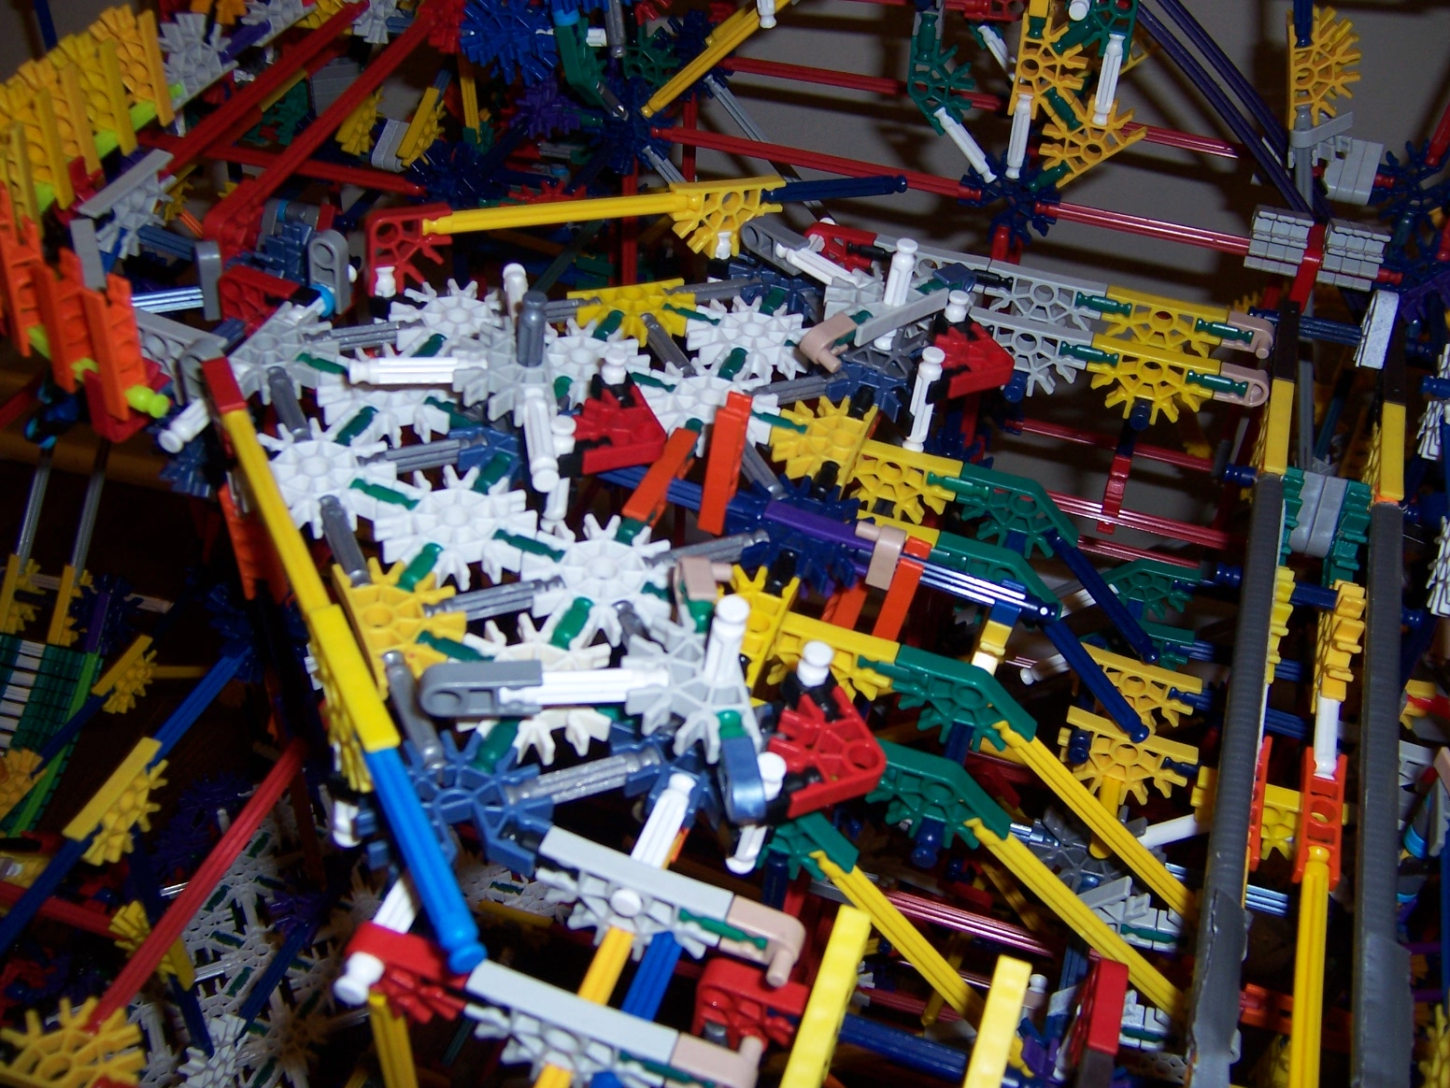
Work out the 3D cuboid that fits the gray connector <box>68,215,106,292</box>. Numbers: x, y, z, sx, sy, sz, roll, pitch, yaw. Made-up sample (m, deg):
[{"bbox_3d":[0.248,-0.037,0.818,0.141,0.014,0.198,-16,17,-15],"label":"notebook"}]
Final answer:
[{"bbox_3d":[-0.187,-0.085,0.406,0.006,0.024,0.010,-14,42,-22],"label":"gray connector"}]

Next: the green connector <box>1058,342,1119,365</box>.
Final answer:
[{"bbox_3d":[0.108,-0.056,0.410,0.017,0.006,0.006,12,34,11],"label":"green connector"}]

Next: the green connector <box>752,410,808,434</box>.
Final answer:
[{"bbox_3d":[0.013,-0.033,0.377,0.018,0.006,0.006,19,42,8],"label":"green connector"}]

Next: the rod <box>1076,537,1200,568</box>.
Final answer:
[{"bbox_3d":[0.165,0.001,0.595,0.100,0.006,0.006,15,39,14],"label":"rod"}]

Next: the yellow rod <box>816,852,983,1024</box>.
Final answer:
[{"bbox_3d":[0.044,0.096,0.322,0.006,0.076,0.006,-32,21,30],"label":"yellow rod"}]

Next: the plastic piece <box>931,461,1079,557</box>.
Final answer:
[{"bbox_3d":[0.080,-0.008,0.387,0.040,0.024,0.006,15,42,13],"label":"plastic piece"}]

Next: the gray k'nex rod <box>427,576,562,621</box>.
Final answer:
[{"bbox_3d":[-0.053,0.013,0.317,0.033,0.006,0.006,-13,47,-24],"label":"gray k'nex rod"}]

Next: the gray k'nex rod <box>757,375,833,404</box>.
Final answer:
[{"bbox_3d":[0.020,-0.043,0.387,0.033,0.006,0.006,-13,46,-24],"label":"gray k'nex rod"}]

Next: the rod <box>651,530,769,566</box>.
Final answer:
[{"bbox_3d":[-0.004,0.001,0.336,0.033,0.006,0.006,-13,47,-25],"label":"rod"}]

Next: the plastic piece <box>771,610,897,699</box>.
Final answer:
[{"bbox_3d":[0.022,0.030,0.339,0.037,0.024,0.006,15,42,13],"label":"plastic piece"}]

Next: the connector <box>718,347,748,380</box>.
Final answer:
[{"bbox_3d":[0.002,-0.049,0.386,0.006,0.006,0.017,19,42,9],"label":"connector"}]

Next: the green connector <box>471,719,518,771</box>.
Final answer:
[{"bbox_3d":[-0.046,0.041,0.281,0.006,0.006,0.017,19,42,8],"label":"green connector"}]

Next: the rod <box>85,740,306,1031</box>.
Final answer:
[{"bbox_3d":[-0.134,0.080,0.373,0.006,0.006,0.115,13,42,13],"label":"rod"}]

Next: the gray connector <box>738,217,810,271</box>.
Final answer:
[{"bbox_3d":[0.015,-0.091,0.420,0.023,0.009,0.006,30,38,27],"label":"gray connector"}]

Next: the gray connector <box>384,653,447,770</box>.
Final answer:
[{"bbox_3d":[-0.065,0.036,0.288,0.006,0.006,0.033,-13,47,-24],"label":"gray connector"}]

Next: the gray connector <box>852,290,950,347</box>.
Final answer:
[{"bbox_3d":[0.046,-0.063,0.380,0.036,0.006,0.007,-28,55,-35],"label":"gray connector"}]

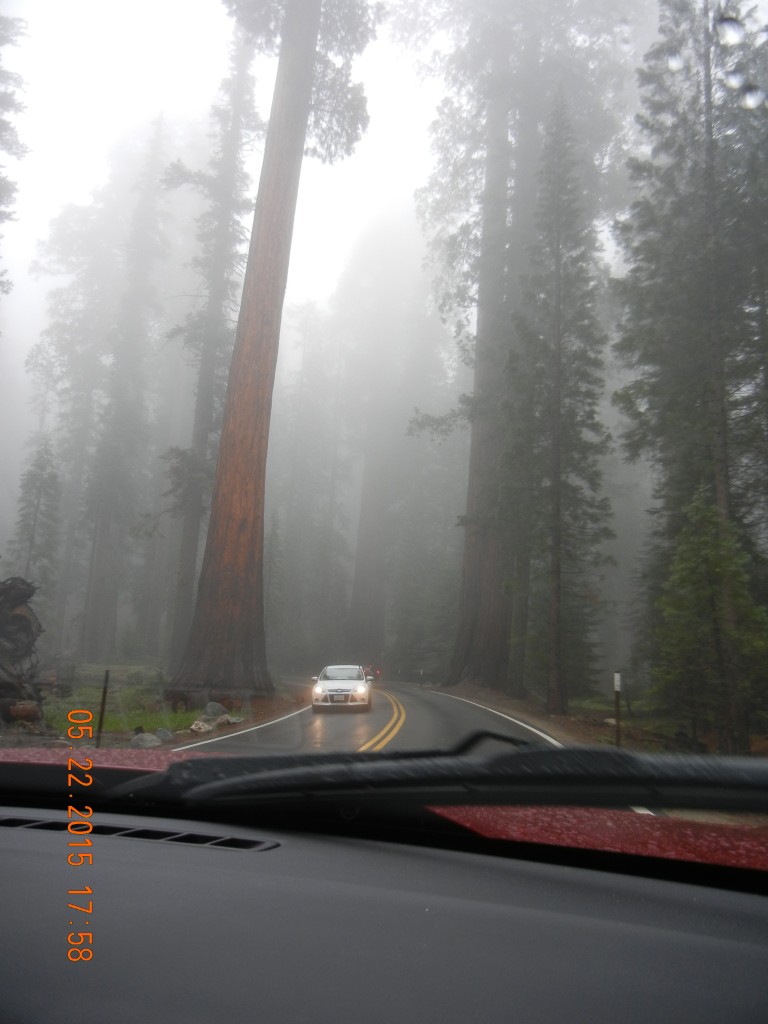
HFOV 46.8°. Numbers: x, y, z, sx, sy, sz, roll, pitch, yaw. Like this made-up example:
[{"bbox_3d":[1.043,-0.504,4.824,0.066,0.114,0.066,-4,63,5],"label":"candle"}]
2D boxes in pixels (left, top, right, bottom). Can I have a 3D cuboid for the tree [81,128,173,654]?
[{"bbox_3d":[-26.559,-14.630,96.187,8.800,61.300,8.800,3,-11,0],"label":"tree"}]

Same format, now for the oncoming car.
[{"bbox_3d":[-1.360,5.830,29.500,1.850,1.470,4.450,1,-11,1],"label":"oncoming car"}]

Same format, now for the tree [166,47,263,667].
[{"bbox_3d":[-14.548,-15.269,74.347,7.300,57.350,7.300,3,-11,0],"label":"tree"}]

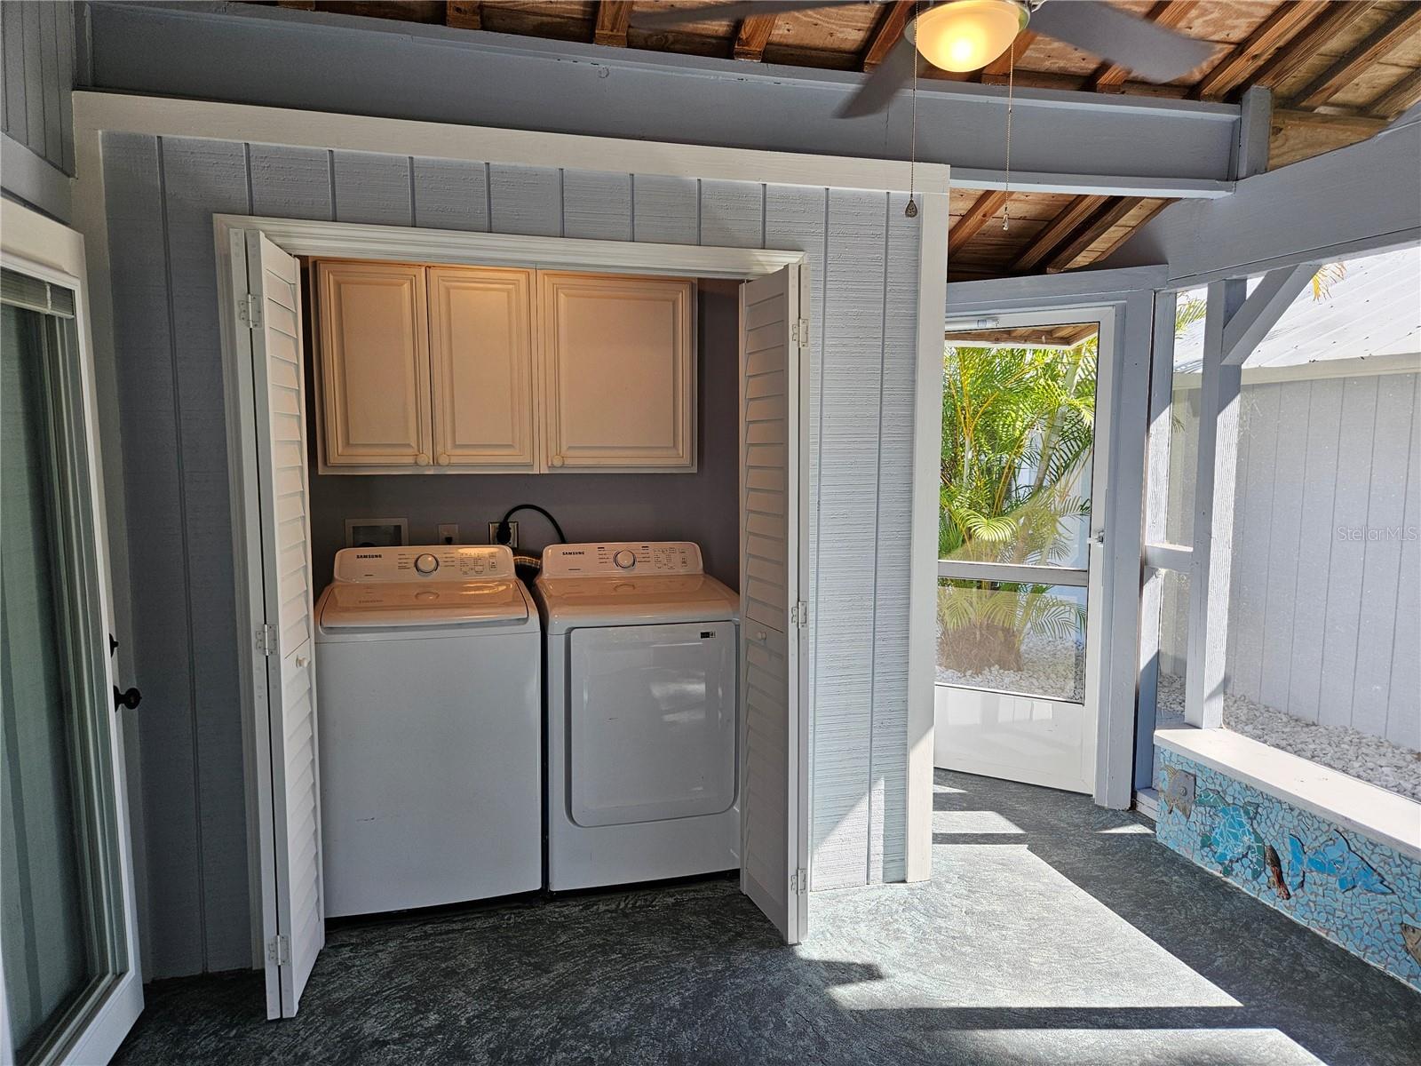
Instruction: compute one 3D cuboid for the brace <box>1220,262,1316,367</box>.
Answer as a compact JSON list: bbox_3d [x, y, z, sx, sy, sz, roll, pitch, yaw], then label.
[{"bbox_3d":[1.969,-0.791,3.367,0.090,0.450,0.090,-2,51,-15],"label":"brace"}]

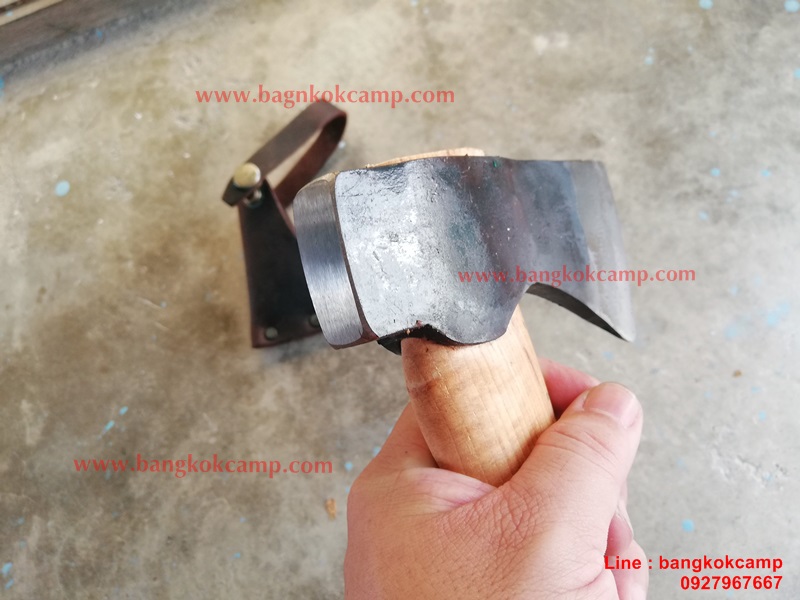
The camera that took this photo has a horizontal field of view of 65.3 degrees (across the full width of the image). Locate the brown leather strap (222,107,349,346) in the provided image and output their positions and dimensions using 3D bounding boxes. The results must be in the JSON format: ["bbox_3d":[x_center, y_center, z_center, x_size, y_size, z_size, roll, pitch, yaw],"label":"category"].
[{"bbox_3d":[-0.064,-0.051,0.368,0.088,0.040,0.159,0,62,0],"label":"brown leather strap"}]

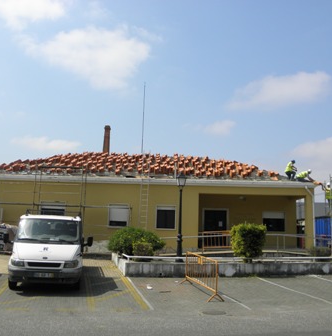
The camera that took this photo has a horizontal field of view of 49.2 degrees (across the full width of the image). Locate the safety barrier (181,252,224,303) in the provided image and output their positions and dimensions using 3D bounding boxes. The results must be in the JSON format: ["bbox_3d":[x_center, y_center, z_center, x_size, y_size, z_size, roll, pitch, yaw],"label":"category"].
[{"bbox_3d":[0.999,3.082,10.604,0.480,1.030,2.550,4,-8,-14],"label":"safety barrier"}]

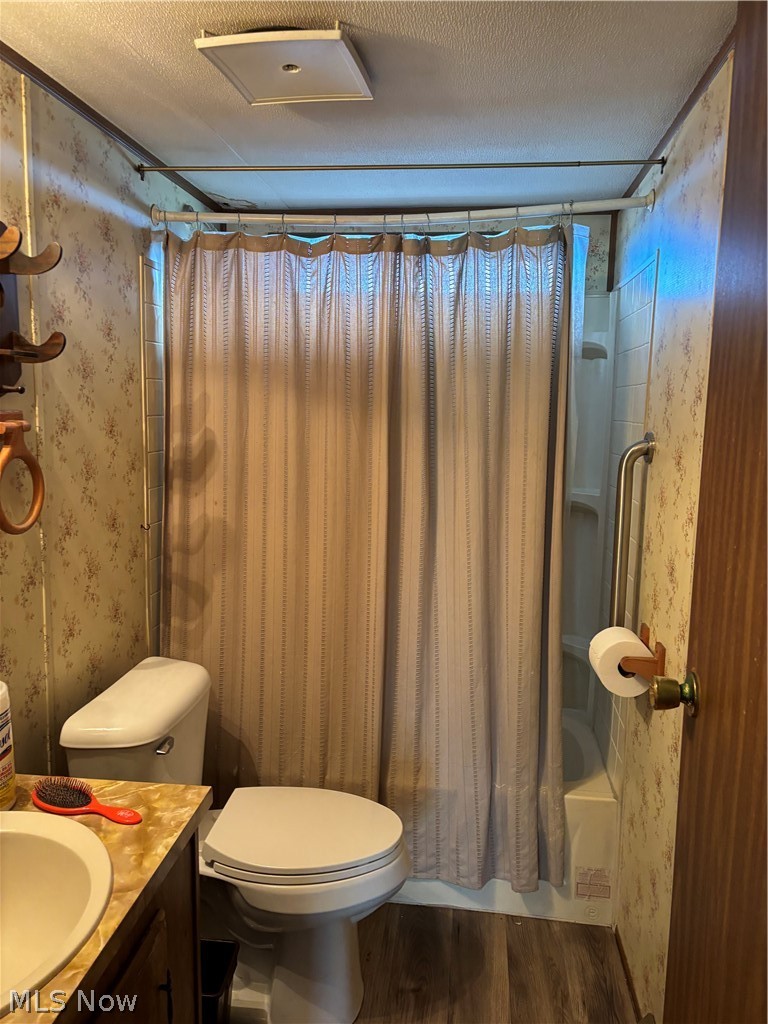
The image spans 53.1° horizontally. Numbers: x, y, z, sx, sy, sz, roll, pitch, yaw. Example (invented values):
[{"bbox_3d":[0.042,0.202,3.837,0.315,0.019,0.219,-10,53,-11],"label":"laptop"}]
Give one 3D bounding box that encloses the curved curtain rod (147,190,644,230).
[{"bbox_3d":[0.020,-0.815,2.093,1.370,0.085,0.110,2,8,7],"label":"curved curtain rod"}]

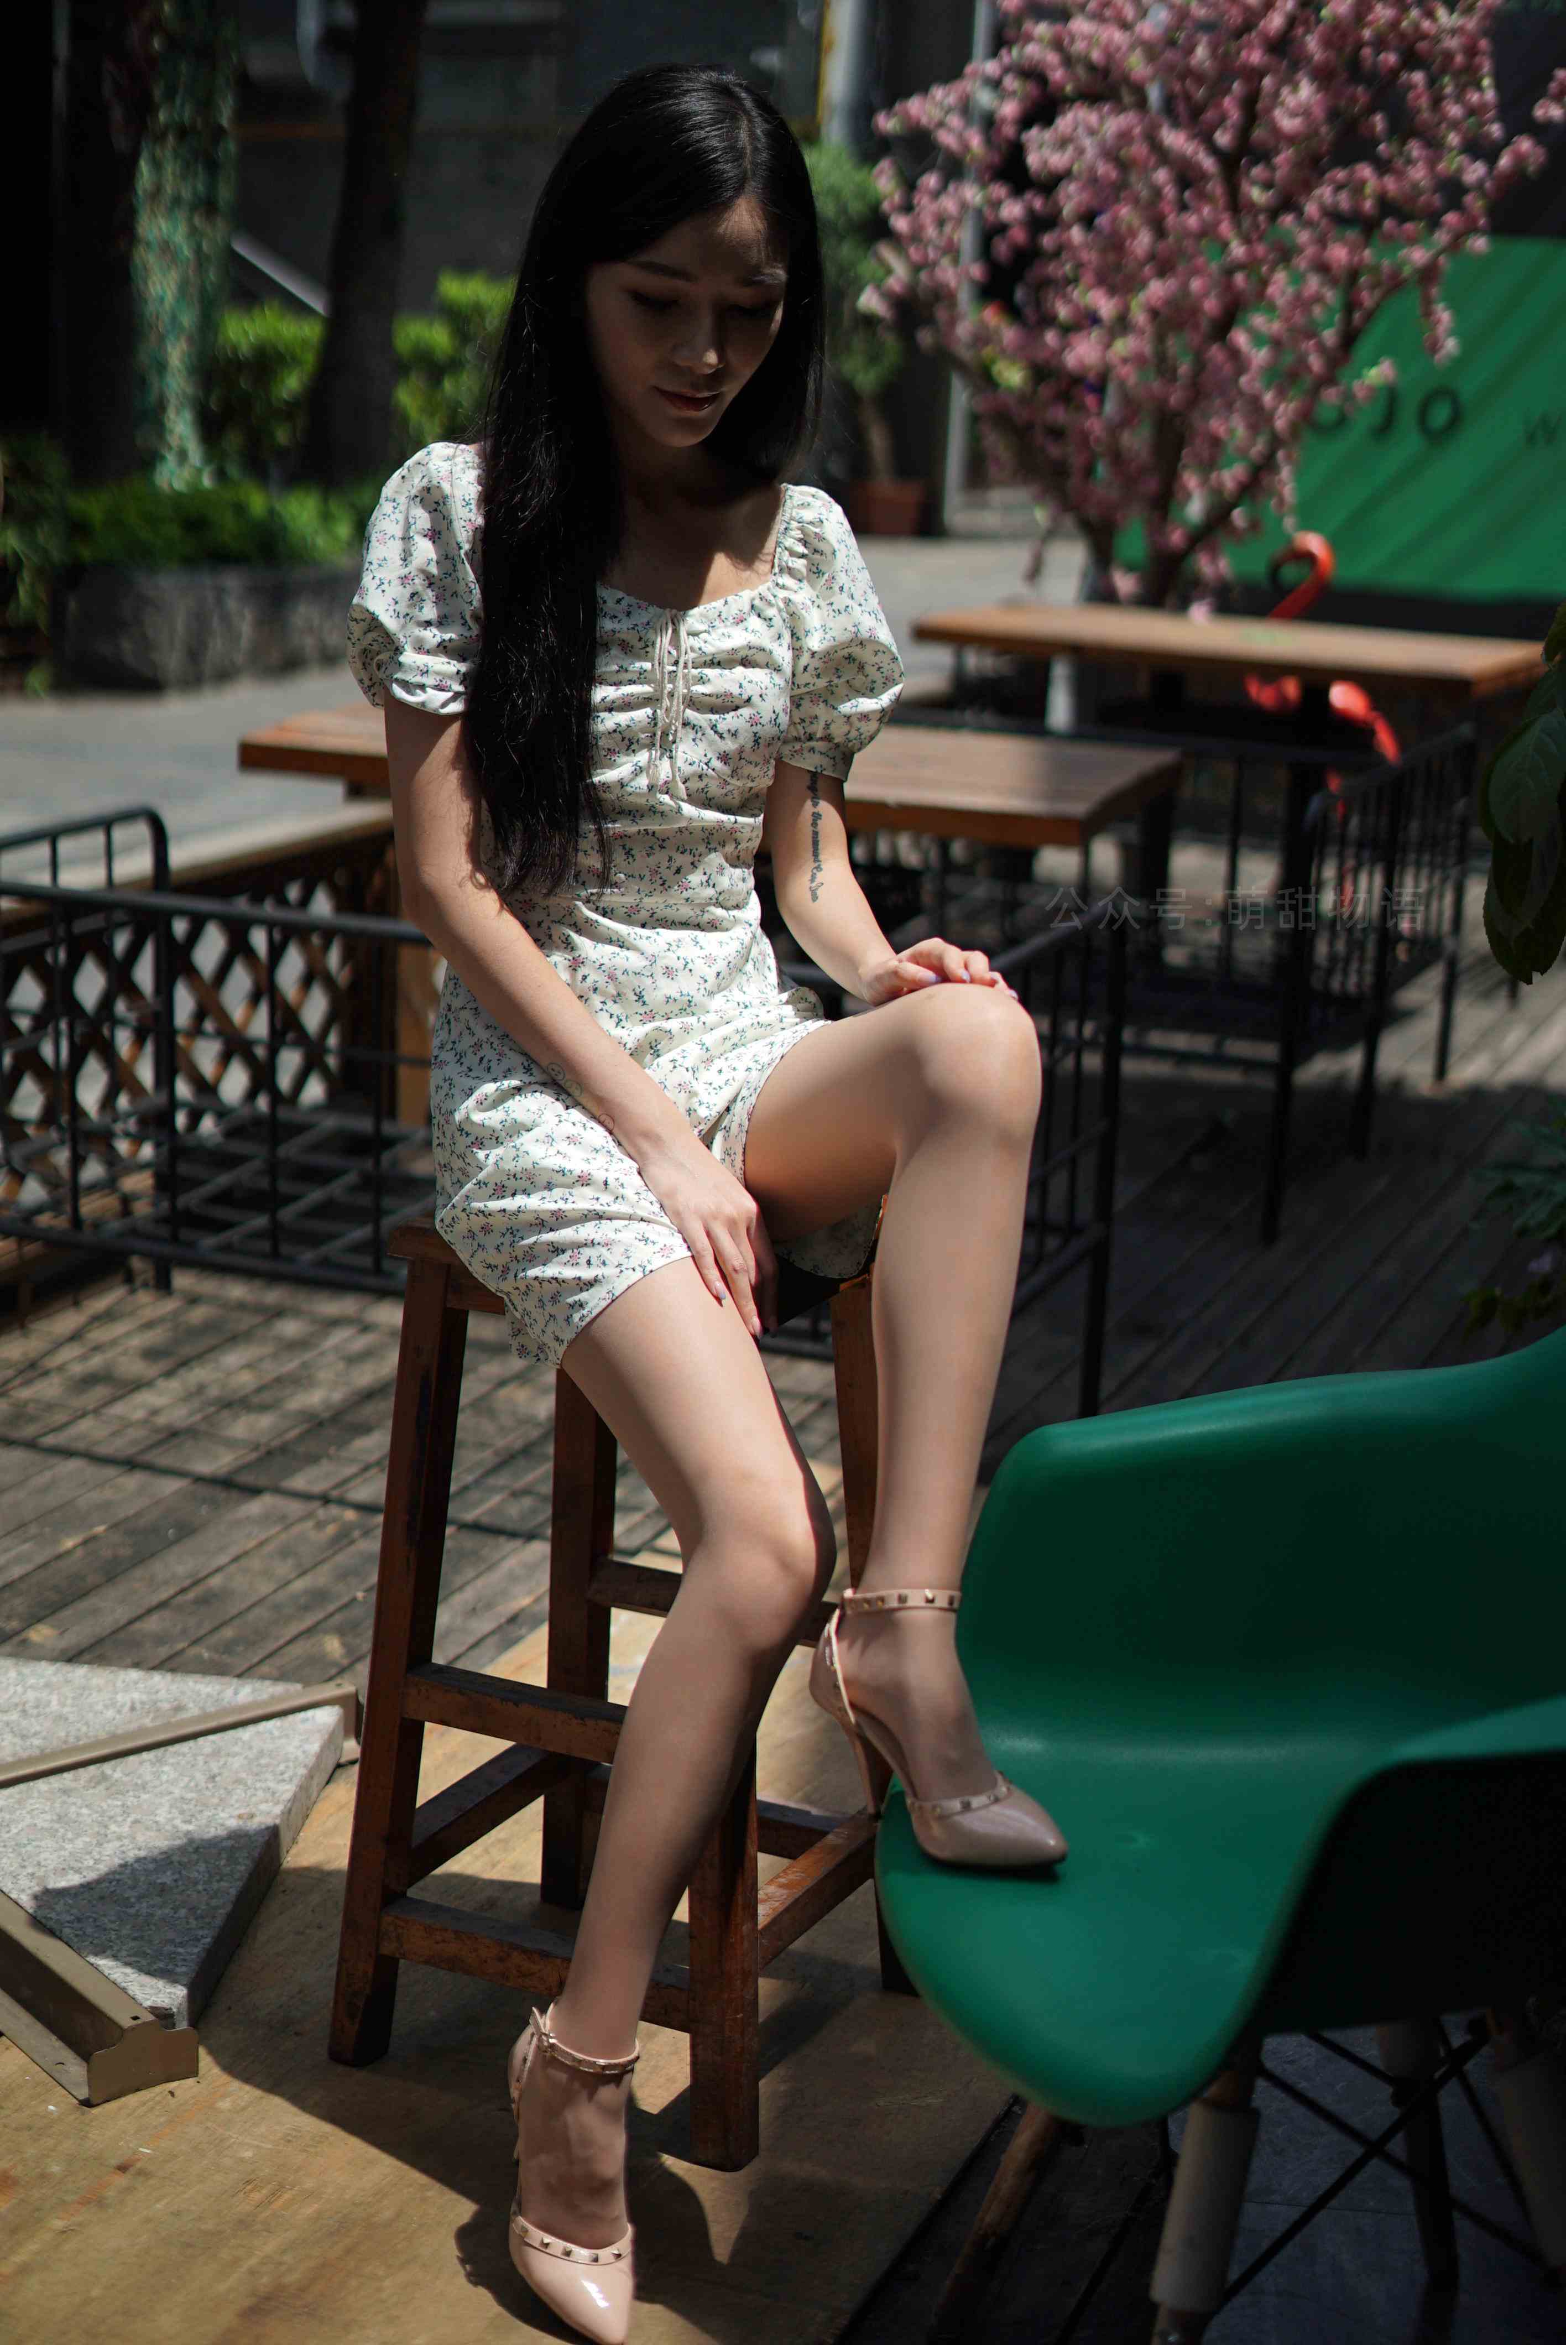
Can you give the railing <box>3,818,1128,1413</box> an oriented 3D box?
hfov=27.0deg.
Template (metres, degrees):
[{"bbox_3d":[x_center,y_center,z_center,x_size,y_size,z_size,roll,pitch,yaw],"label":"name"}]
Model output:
[{"bbox_3d":[-0.341,-0.014,3.953,1.367,0.697,0.640,8,16,20],"label":"railing"}]

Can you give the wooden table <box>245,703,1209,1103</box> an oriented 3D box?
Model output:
[{"bbox_3d":[-0.093,-0.231,4.673,1.176,0.757,0.657,7,16,17],"label":"wooden table"}]

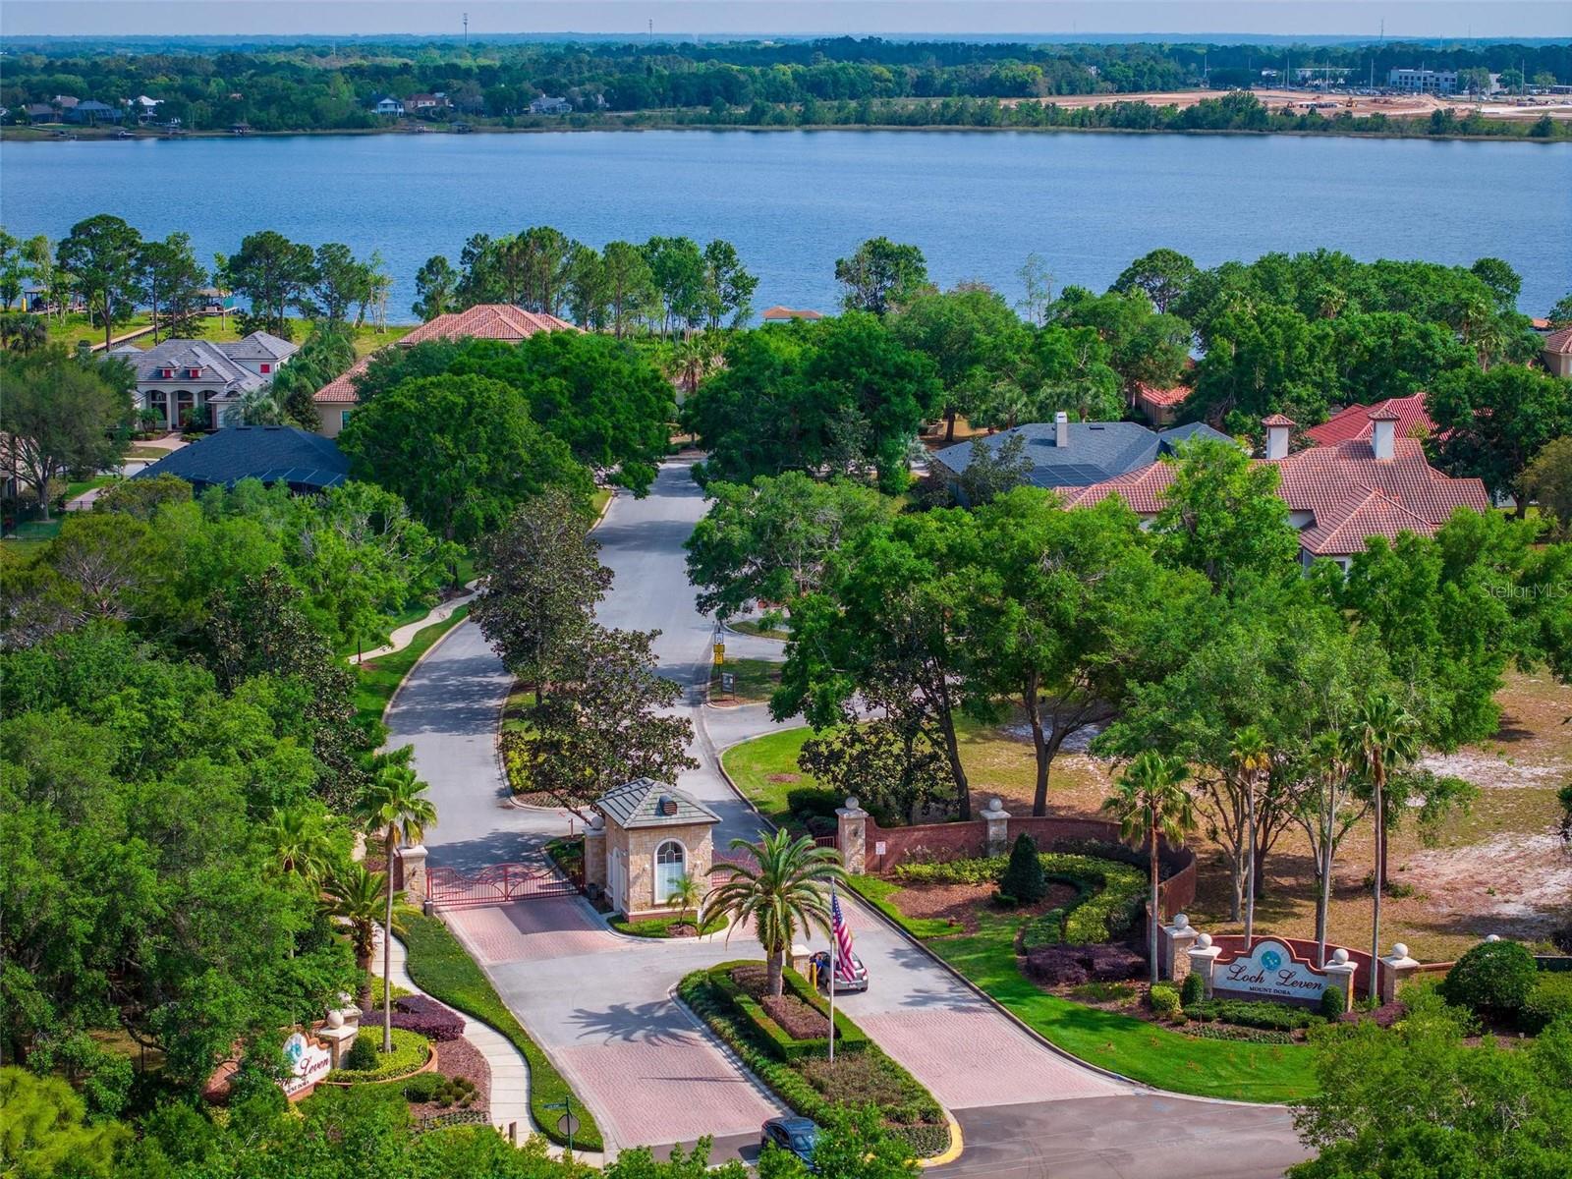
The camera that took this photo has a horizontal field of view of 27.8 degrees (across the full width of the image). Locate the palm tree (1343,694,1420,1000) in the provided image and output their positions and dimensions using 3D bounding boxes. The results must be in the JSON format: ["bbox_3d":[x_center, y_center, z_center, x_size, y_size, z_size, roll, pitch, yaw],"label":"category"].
[{"bbox_3d":[26.184,11.339,139.703,3.400,13.840,3.400,2,10,10],"label":"palm tree"}]

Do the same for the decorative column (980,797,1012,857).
[{"bbox_3d":[11.041,12.561,167.112,1.350,3.455,1.350,-2,10,-10],"label":"decorative column"}]

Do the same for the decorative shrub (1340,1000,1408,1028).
[{"bbox_3d":[25.329,18.387,137.156,2.700,0.800,1.300,3,10,15],"label":"decorative shrub"}]

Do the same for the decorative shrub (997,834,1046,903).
[{"bbox_3d":[11.747,13.668,156.846,2.200,3.310,2.200,0,10,0],"label":"decorative shrub"}]

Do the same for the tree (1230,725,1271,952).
[{"bbox_3d":[21.262,11.910,145.317,2.000,12.275,2.000,0,10,0],"label":"tree"}]

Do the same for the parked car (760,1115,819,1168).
[{"bbox_3d":[0.644,20.043,114.907,1.840,1.490,4.650,-5,11,-25],"label":"parked car"}]

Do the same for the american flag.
[{"bbox_3d":[2.436,14.485,133.123,1.100,3.889,0.500,0,10,0],"label":"american flag"}]

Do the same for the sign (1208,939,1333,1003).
[{"bbox_3d":[21.423,16.777,139.930,5.300,3.050,0.450,5,11,24],"label":"sign"}]

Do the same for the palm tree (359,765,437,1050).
[{"bbox_3d":[-16.165,13.233,131.133,3.400,12.280,3.400,-2,10,-10],"label":"palm tree"}]

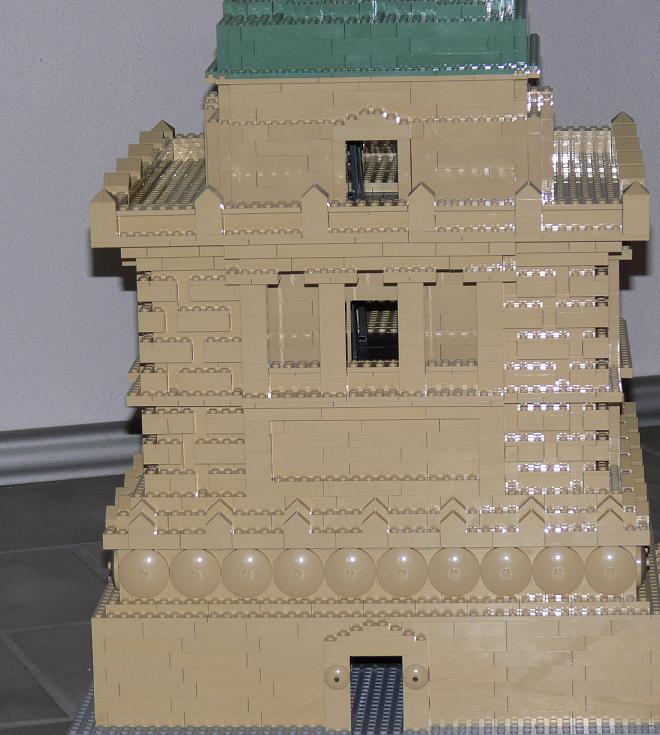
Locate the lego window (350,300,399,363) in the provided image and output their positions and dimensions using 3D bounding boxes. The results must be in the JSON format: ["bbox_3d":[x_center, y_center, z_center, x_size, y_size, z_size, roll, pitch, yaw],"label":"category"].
[{"bbox_3d":[0.028,-0.022,2.011,0.031,0.039,0.010,-1,12,4],"label":"lego window"}]

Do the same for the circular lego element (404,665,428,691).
[{"bbox_3d":[0.052,0.191,1.995,0.016,0.016,0.005,-1,12,4],"label":"circular lego element"}]

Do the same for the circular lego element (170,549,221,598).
[{"bbox_3d":[-0.083,0.128,2.014,0.032,0.032,0.008,-1,12,4],"label":"circular lego element"}]

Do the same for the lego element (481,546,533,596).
[{"bbox_3d":[0.108,0.126,2.001,0.032,0.032,0.009,-1,12,4],"label":"lego element"}]

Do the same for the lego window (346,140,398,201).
[{"bbox_3d":[0.027,-0.122,2.013,0.032,0.039,0.012,-1,12,4],"label":"lego window"}]

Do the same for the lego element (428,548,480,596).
[{"bbox_3d":[0.076,0.127,2.003,0.032,0.032,0.009,-1,12,4],"label":"lego element"}]

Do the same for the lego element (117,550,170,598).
[{"bbox_3d":[-0.115,0.129,2.015,0.032,0.032,0.009,-1,12,4],"label":"lego element"}]

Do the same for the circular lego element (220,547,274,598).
[{"bbox_3d":[-0.051,0.128,2.011,0.032,0.032,0.009,-1,12,4],"label":"circular lego element"}]

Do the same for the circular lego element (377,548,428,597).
[{"bbox_3d":[0.045,0.127,2.006,0.032,0.032,0.008,-1,12,4],"label":"circular lego element"}]

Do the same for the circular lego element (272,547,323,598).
[{"bbox_3d":[-0.020,0.128,2.009,0.032,0.032,0.009,-1,12,4],"label":"circular lego element"}]

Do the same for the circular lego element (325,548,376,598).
[{"bbox_3d":[0.013,0.127,2.008,0.032,0.032,0.008,-1,12,4],"label":"circular lego element"}]

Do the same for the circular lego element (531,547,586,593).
[{"bbox_3d":[0.141,0.126,2.000,0.032,0.032,0.008,-1,12,4],"label":"circular lego element"}]

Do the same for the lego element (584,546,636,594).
[{"bbox_3d":[0.172,0.126,1.998,0.032,0.032,0.008,-1,12,4],"label":"lego element"}]

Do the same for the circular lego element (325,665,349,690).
[{"bbox_3d":[0.005,0.191,1.999,0.016,0.016,0.005,-1,12,4],"label":"circular lego element"}]

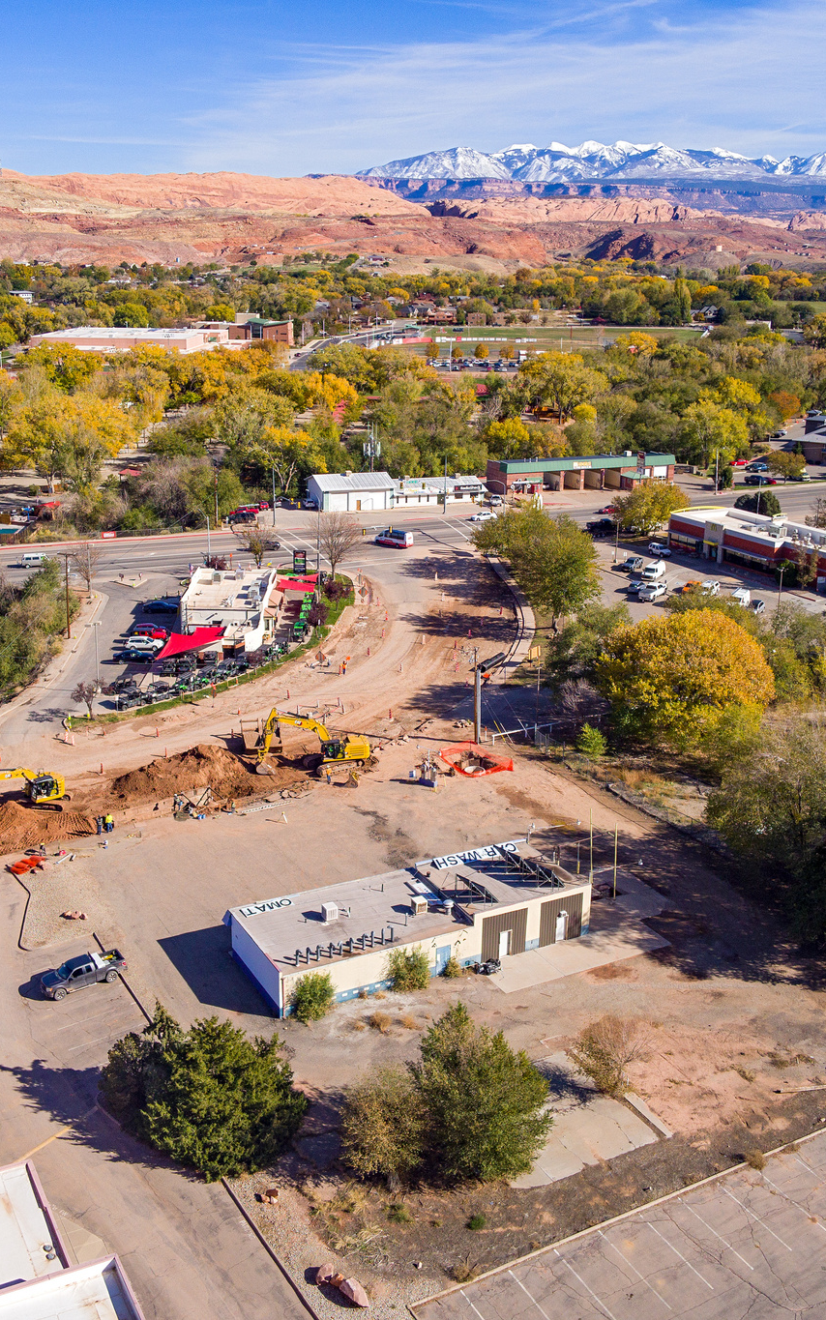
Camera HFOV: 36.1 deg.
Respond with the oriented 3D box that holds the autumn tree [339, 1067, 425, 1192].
[{"bbox_3d":[-1.563,24.605,65.933,4.700,6.600,4.700,1,17,0],"label":"autumn tree"}]

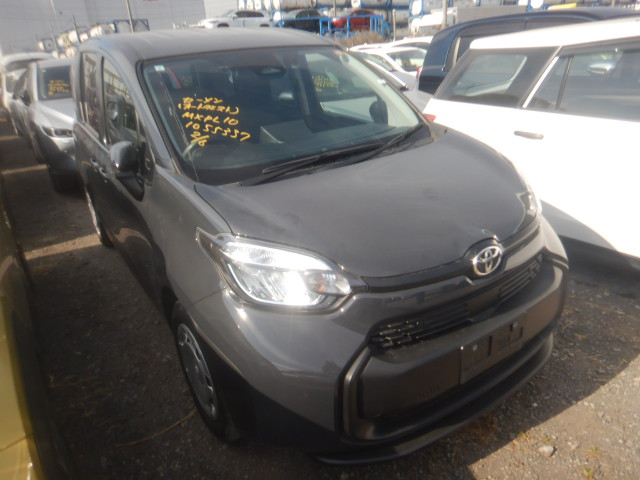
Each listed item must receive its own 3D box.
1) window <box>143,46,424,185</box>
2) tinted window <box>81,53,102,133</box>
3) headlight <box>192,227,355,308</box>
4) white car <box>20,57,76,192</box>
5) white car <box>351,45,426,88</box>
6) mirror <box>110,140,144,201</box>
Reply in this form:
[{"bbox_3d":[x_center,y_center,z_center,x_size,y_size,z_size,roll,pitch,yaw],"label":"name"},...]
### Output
[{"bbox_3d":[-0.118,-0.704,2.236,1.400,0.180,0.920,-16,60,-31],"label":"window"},{"bbox_3d":[-1.558,-1.004,2.990,0.070,0.500,0.800,-2,18,-36],"label":"tinted window"},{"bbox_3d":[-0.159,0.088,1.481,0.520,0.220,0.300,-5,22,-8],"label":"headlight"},{"bbox_3d":[-3.678,-2.074,7.317,1.820,1.660,4.450,-17,26,-33],"label":"white car"},{"bbox_3d":[1.744,-4.395,12.000,1.760,1.550,4.400,-16,26,-31],"label":"white car"},{"bbox_3d":[-0.848,-0.305,1.984,0.160,0.240,0.200,-16,26,-31],"label":"mirror"}]

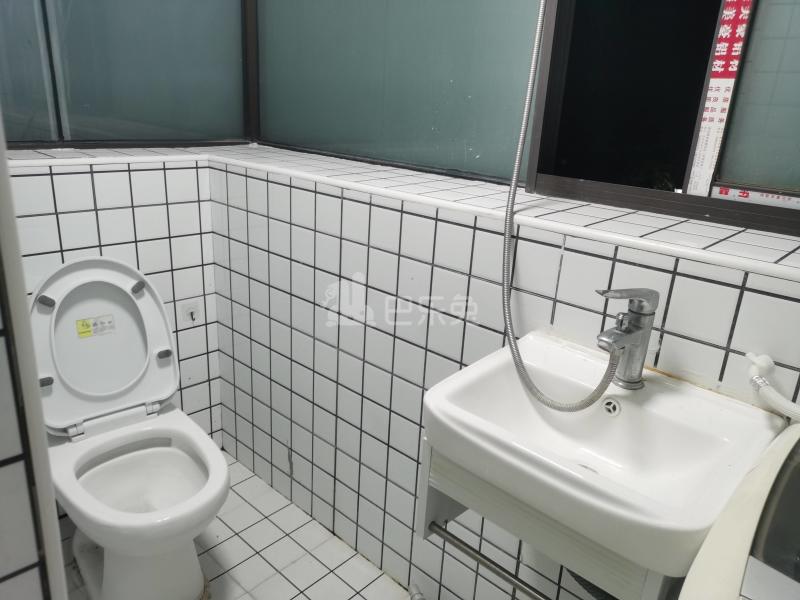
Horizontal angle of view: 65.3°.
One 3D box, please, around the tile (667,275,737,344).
[{"bbox_3d":[0.482,0.017,1.000,0.098,0.098,0.010,19,25,39],"label":"tile"}]

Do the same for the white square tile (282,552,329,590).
[{"bbox_3d":[-0.256,0.741,1.694,0.097,0.010,0.097,20,27,39],"label":"white square tile"}]

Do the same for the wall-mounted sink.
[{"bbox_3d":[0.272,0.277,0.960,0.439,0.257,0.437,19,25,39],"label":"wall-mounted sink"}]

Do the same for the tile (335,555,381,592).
[{"bbox_3d":[-0.114,0.746,1.701,0.097,0.010,0.097,19,25,39],"label":"tile"}]

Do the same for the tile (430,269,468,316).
[{"bbox_3d":[0.110,-0.017,1.353,0.097,0.097,0.010,19,25,39],"label":"tile"}]

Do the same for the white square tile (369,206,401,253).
[{"bbox_3d":[-0.030,-0.162,1.440,0.097,0.097,0.010,19,25,39],"label":"white square tile"}]

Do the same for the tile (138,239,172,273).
[{"bbox_3d":[-0.733,-0.132,1.856,0.097,0.097,0.010,-14,26,-41],"label":"tile"}]

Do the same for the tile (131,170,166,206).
[{"bbox_3d":[-0.717,-0.319,1.785,0.097,0.097,0.010,-14,25,-41],"label":"tile"}]

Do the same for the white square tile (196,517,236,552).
[{"bbox_3d":[-0.542,0.684,1.814,0.097,0.010,0.097,20,27,39],"label":"white square tile"}]

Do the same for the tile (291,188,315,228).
[{"bbox_3d":[-0.250,-0.239,1.630,0.097,0.097,0.010,19,25,39],"label":"tile"}]

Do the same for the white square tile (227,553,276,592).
[{"bbox_3d":[-0.394,0.733,1.679,0.098,0.009,0.098,19,25,39],"label":"white square tile"}]

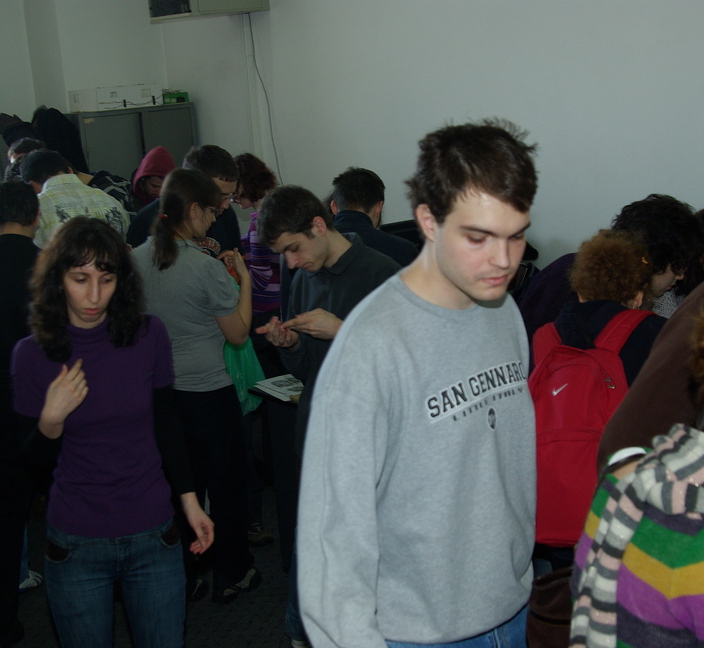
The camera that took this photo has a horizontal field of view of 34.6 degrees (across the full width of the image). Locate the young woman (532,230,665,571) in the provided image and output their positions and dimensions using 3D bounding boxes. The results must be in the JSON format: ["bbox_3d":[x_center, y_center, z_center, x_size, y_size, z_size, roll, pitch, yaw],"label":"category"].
[{"bbox_3d":[0.675,0.523,2.779,0.470,1.500,0.480,2,14,27],"label":"young woman"}]

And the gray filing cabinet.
[{"bbox_3d":[-1.453,-0.519,7.558,0.420,1.810,0.950,6,16,39],"label":"gray filing cabinet"}]

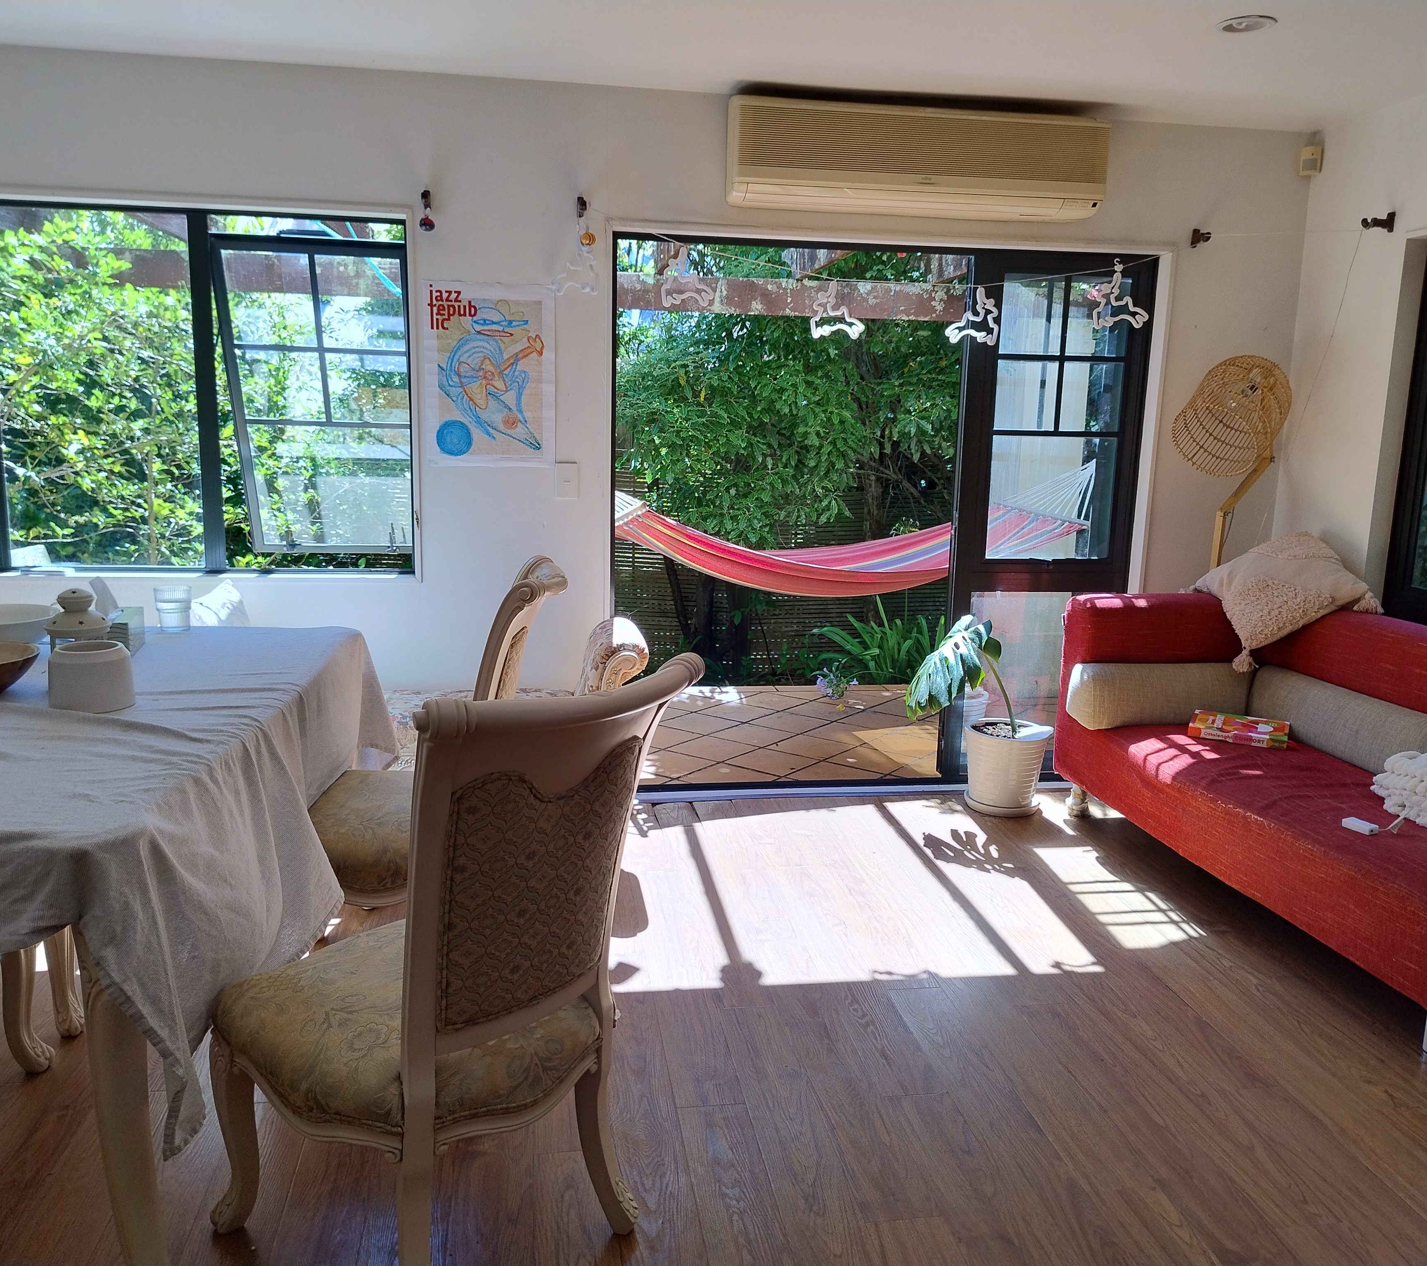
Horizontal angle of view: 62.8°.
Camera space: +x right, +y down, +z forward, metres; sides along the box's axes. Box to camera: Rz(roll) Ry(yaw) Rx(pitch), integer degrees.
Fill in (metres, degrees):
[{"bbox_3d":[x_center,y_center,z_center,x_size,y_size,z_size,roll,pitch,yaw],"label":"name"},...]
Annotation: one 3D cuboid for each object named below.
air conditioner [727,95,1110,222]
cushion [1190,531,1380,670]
[{"bbox_3d":[0.672,-1.553,3.850,1.230,0.290,0.200,0,11,-9],"label":"air conditioner"},{"bbox_3d":[1.928,-0.147,3.974,0.450,0.150,0.450,-27,30,4],"label":"cushion"}]

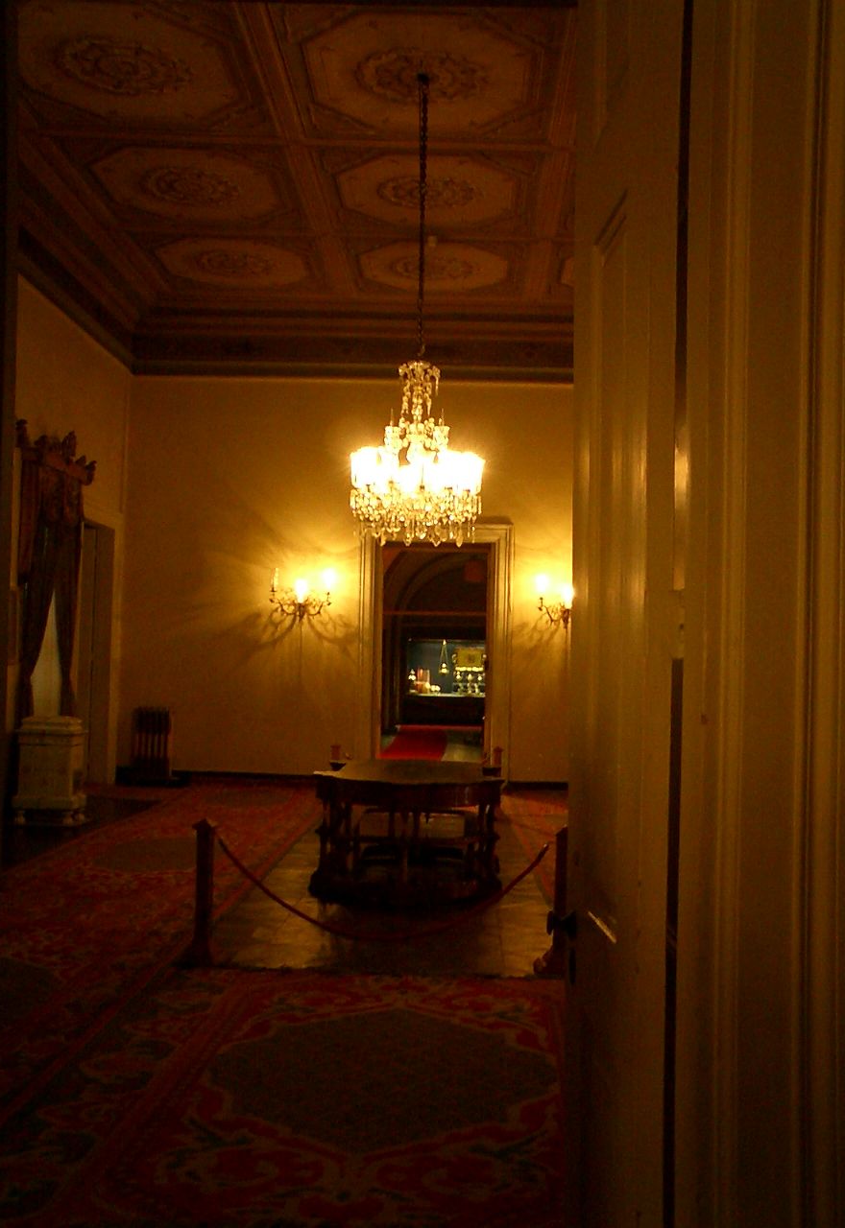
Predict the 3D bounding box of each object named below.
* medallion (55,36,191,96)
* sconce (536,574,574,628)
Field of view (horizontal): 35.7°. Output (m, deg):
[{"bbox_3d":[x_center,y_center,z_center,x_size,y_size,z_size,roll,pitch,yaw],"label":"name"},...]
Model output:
[{"bbox_3d":[-2.270,-4.113,9.936,0.960,0.070,0.960,1,-2,2],"label":"medallion"},{"bbox_3d":[1.765,-0.159,16.051,0.748,0.658,0.380,1,-2,2],"label":"sconce"}]

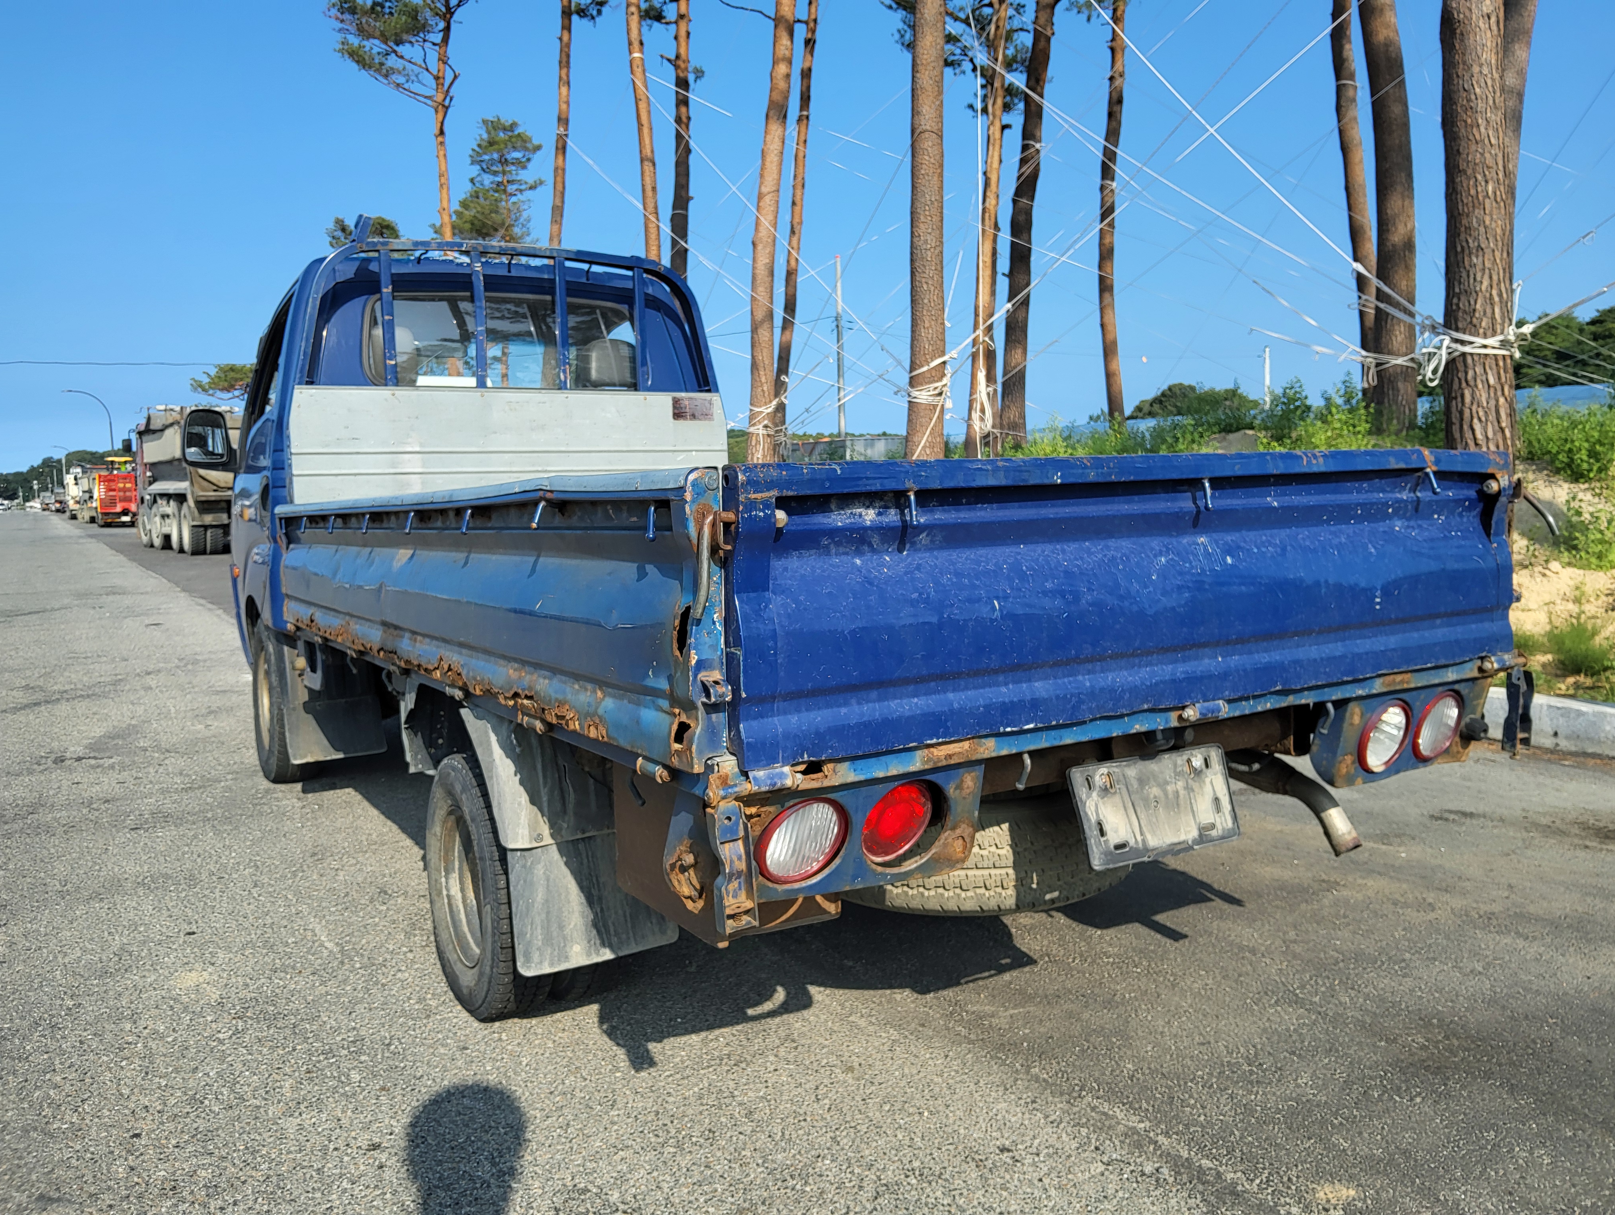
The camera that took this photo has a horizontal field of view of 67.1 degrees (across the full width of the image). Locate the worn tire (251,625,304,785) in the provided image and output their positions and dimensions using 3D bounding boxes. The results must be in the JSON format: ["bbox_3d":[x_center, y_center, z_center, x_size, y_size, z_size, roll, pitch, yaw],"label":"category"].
[{"bbox_3d":[-2.062,0.359,4.883,0.195,0.650,0.650,-5,7,-31],"label":"worn tire"}]

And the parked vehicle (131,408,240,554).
[{"bbox_3d":[-14.037,-3.048,28.928,2.500,3.300,8.800,-5,7,-34],"label":"parked vehicle"}]

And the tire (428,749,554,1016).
[{"bbox_3d":[-0.686,0.588,2.653,0.150,0.565,0.565,-5,7,-31],"label":"tire"}]

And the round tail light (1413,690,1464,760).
[{"bbox_3d":[1.164,0.224,2.266,0.137,0.137,0.050,-5,20,-31],"label":"round tail light"}]

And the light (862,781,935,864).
[{"bbox_3d":[0.115,0.289,1.639,0.125,0.125,0.050,-5,21,-35],"label":"light"}]

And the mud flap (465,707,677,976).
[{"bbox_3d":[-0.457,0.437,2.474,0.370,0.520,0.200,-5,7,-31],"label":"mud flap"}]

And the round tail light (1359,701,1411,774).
[{"bbox_3d":[1.027,0.232,2.184,0.137,0.137,0.050,-5,20,-31],"label":"round tail light"}]

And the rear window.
[{"bbox_3d":[-1.108,-0.969,4.586,1.070,0.390,0.060,-5,7,-31],"label":"rear window"}]

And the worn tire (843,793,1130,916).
[{"bbox_3d":[0.301,0.399,2.372,0.650,0.190,0.650,-1,6,0],"label":"worn tire"}]

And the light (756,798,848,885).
[{"bbox_3d":[-0.012,0.297,1.563,0.134,0.134,0.050,-5,20,-31],"label":"light"}]

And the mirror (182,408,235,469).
[{"bbox_3d":[-2.508,-0.717,5.109,0.190,0.240,0.100,-6,7,-41],"label":"mirror"}]

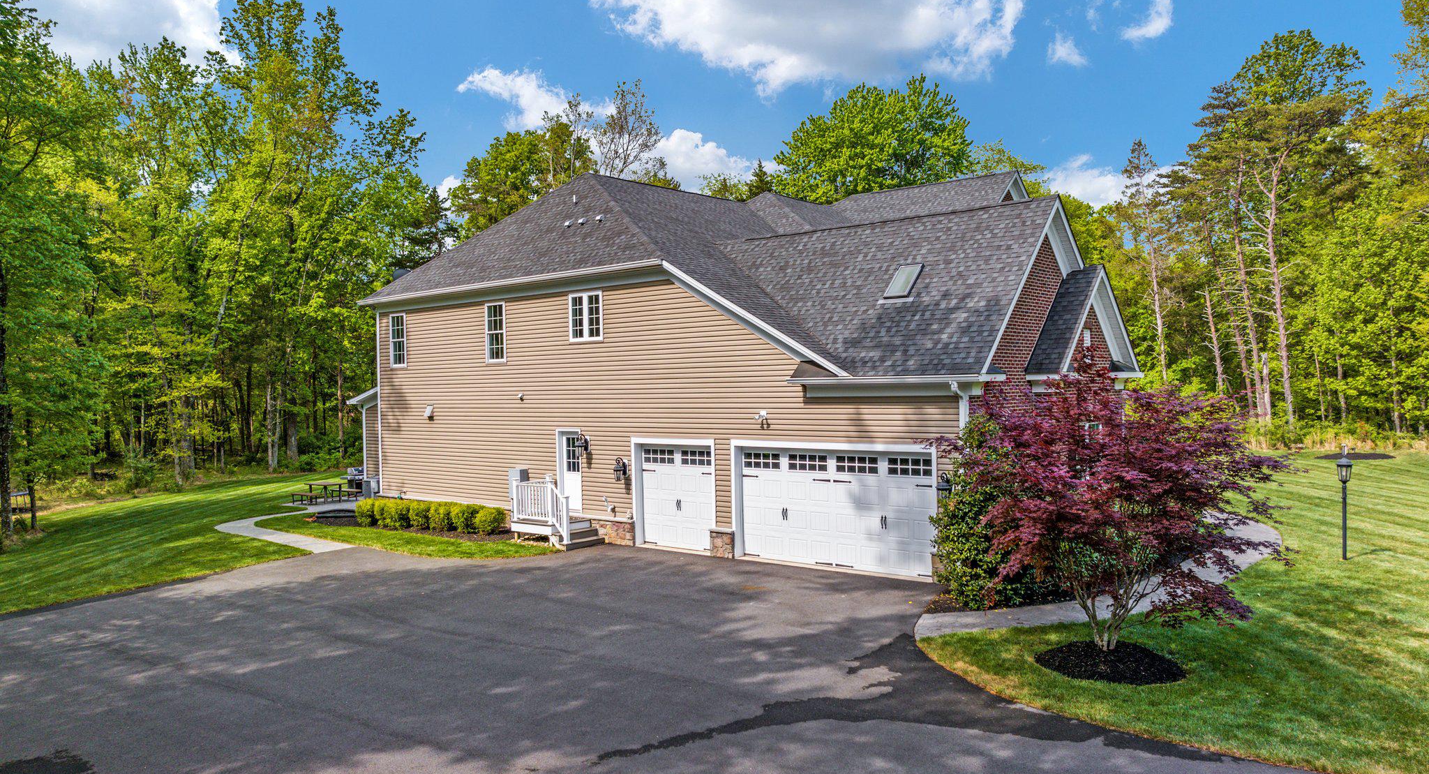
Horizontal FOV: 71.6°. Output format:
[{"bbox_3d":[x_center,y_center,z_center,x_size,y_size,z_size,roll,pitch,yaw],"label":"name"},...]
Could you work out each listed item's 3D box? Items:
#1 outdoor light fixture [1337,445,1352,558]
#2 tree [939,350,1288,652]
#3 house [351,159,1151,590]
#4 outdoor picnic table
[{"bbox_3d":[12.841,2.470,20.195,0.330,2.120,0.330,-1,0,0],"label":"outdoor light fixture"},{"bbox_3d":[5.653,1.598,14.273,4.800,4.330,4.700,-1,0,0],"label":"tree"},{"bbox_3d":[3.315,-2.078,34.428,24.500,11.530,23.750,-1,0,40],"label":"house"},{"bbox_3d":[-14.131,3.838,35.939,1.550,0.720,1.900,-1,0,40],"label":"outdoor picnic table"}]

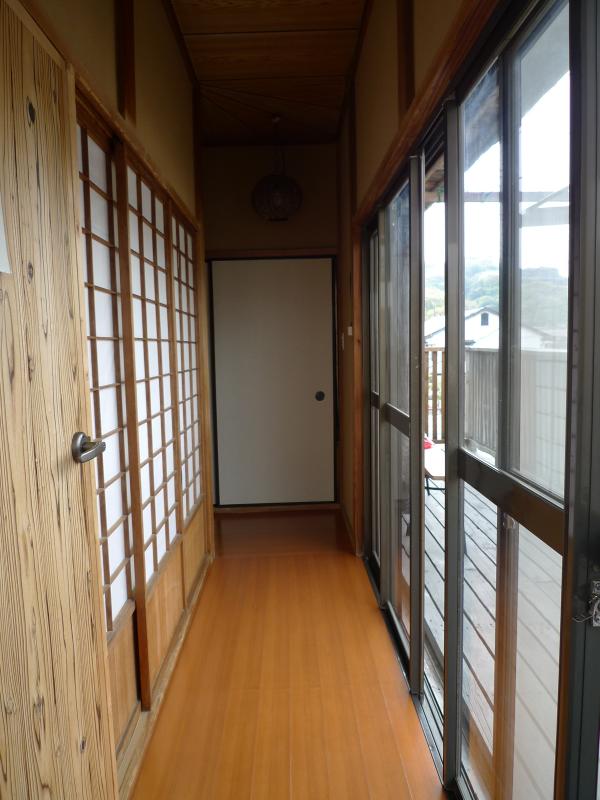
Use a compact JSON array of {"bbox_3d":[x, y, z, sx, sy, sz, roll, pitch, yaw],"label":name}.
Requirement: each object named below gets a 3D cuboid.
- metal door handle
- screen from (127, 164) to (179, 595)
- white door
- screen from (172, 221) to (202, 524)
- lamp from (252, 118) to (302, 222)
[{"bbox_3d":[-0.460,0.109,1.193,0.066,0.072,0.143,-1,5,-1],"label":"metal door handle"},{"bbox_3d":[-0.537,-0.083,2.062,0.037,1.404,0.578,-1,5,-1],"label":"screen"},{"bbox_3d":[-0.179,-0.121,3.945,0.911,1.827,0.080,-1,5,-1],"label":"white door"},{"bbox_3d":[-0.551,-0.145,2.731,0.037,1.401,0.578,-1,5,-1],"label":"screen"},{"bbox_3d":[-0.138,-1.388,3.339,0.303,0.625,0.300,-1,5,-1],"label":"lamp"}]

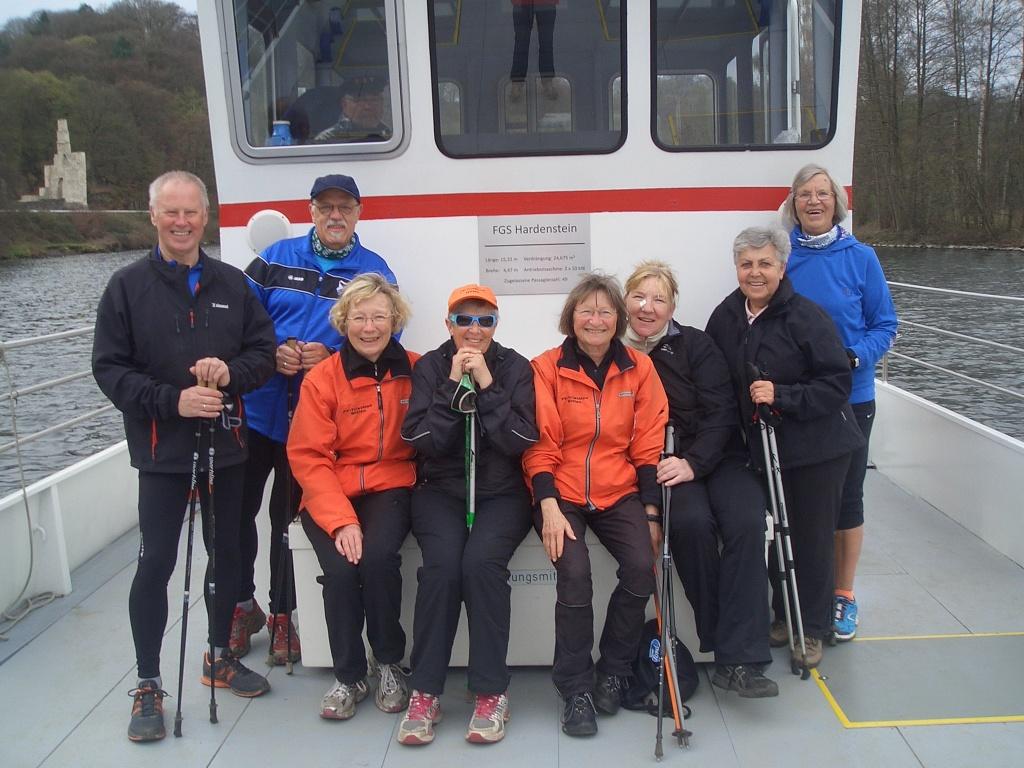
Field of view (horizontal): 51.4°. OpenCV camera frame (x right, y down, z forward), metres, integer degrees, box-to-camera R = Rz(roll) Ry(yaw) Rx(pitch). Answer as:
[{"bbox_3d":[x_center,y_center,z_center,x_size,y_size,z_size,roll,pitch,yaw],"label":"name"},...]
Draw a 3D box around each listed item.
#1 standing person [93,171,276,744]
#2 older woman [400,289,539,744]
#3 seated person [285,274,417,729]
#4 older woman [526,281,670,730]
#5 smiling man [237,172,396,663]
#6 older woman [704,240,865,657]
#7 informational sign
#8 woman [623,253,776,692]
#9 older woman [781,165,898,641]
[{"bbox_3d":[-1.025,0.206,3.440,0.590,1.760,0.500,-4,8,-17],"label":"standing person"},{"bbox_3d":[-0.141,0.363,3.526,0.470,1.370,0.720,-2,8,-3],"label":"older woman"},{"bbox_3d":[-0.522,0.341,3.643,0.480,1.410,0.700,-3,8,-10],"label":"seated person"},{"bbox_3d":[0.279,0.340,3.545,0.490,1.390,0.730,-1,8,4],"label":"older woman"},{"bbox_3d":[-0.697,0.116,3.974,0.620,1.760,0.420,-3,8,-11],"label":"smiling man"},{"bbox_3d":[0.956,0.215,3.772,0.550,1.550,0.450,2,9,23],"label":"older woman"},{"bbox_3d":[0.093,-0.519,4.300,0.451,0.319,0.015,-1,8,2],"label":"informational sign"},{"bbox_3d":[0.637,0.287,3.710,0.520,1.430,0.700,0,8,7],"label":"woman"},{"bbox_3d":[1.202,0.068,4.014,0.500,1.750,0.380,1,8,17],"label":"older woman"}]

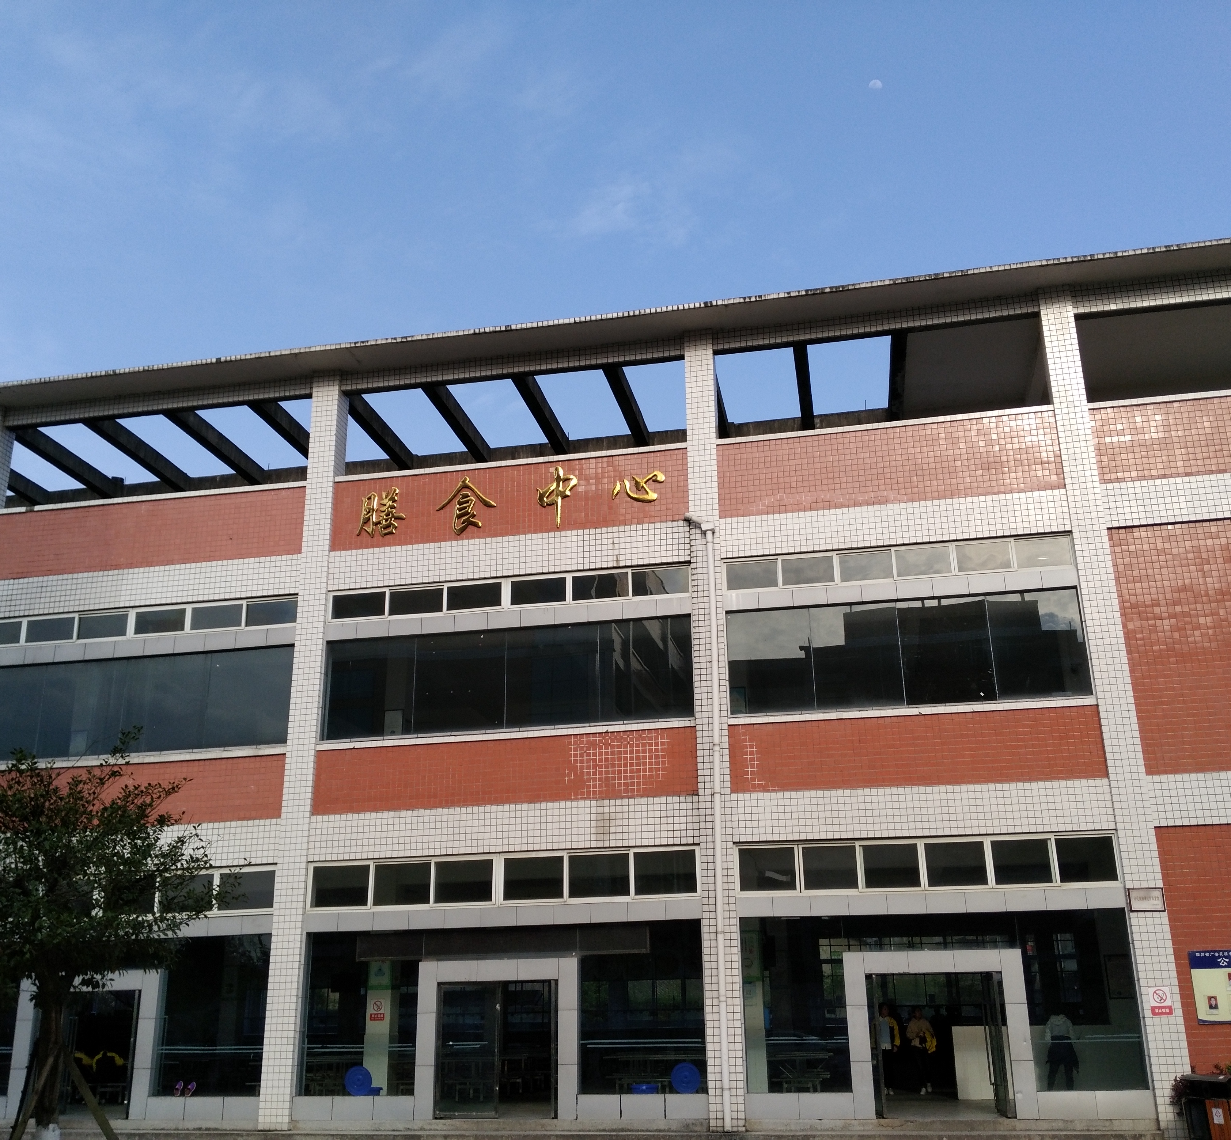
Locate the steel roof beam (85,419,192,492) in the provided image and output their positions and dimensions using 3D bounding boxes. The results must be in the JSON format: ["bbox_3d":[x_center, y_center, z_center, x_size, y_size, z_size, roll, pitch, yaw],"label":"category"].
[{"bbox_3d":[-10.504,-2.576,27.298,0.250,0.360,3.675,-5,-19,11],"label":"steel roof beam"}]

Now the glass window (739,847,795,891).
[{"bbox_3d":[2.480,4.911,20.179,0.935,0.673,0.100,-5,-19,11],"label":"glass window"}]

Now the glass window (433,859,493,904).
[{"bbox_3d":[-2.597,5.308,20.936,1.014,0.710,0.080,-5,-19,11],"label":"glass window"}]

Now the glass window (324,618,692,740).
[{"bbox_3d":[-2.030,1.997,22.304,6.827,1.842,0.083,-5,-19,10],"label":"glass window"}]

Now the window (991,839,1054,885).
[{"bbox_3d":[6.467,4.648,19.565,0.864,0.691,0.083,-5,-19,10],"label":"window"}]

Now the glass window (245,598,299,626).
[{"bbox_3d":[-6.593,0.797,23.579,1.036,0.517,0.083,-5,-19,10],"label":"glass window"}]

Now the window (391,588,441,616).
[{"bbox_3d":[-3.733,0.587,22.937,1.009,0.478,0.100,-5,-19,11],"label":"window"}]

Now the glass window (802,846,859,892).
[{"bbox_3d":[3.479,4.853,19.983,0.867,0.687,0.100,-5,-19,11],"label":"glass window"}]

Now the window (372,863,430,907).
[{"bbox_3d":[-3.722,5.472,21.400,1.040,0.730,0.100,-5,-19,10],"label":"window"}]

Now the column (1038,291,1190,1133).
[{"bbox_3d":[8.178,1.648,20.402,0.567,14.082,0.562,-5,-19,10],"label":"column"}]

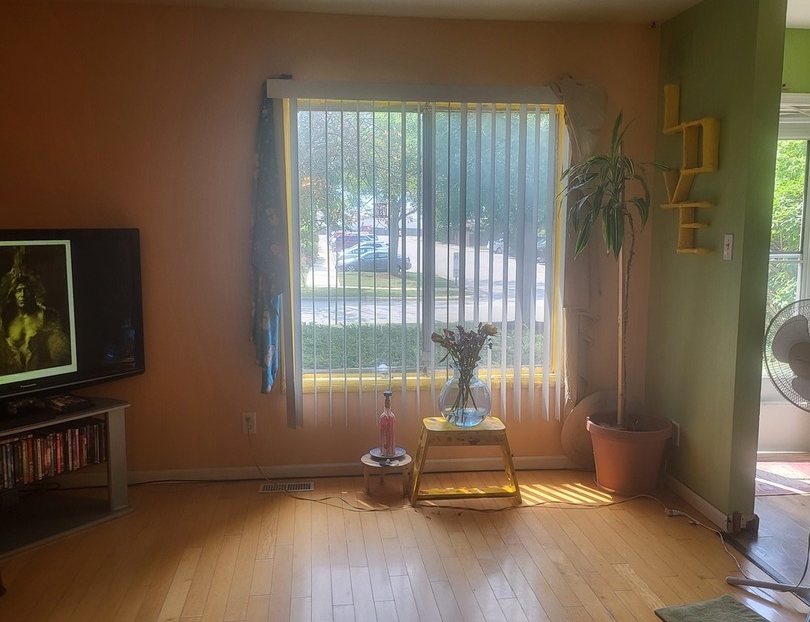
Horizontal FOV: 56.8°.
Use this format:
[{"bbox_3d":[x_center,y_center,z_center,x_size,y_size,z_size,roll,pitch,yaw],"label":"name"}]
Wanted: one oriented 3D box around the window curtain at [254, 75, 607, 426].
[{"bbox_3d":[0.146,-0.288,3.913,1.810,1.800,0.140,-1,7,-7],"label":"window curtain"}]

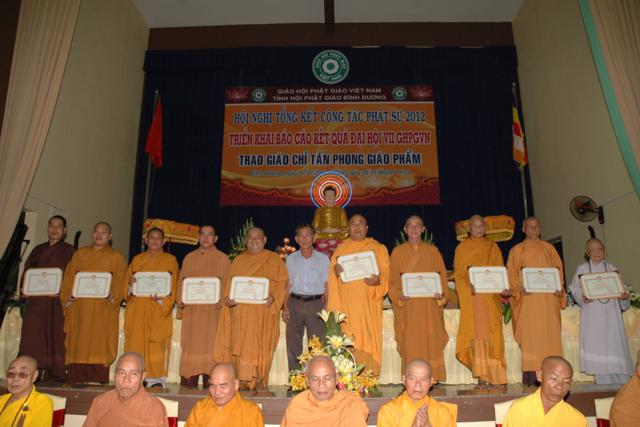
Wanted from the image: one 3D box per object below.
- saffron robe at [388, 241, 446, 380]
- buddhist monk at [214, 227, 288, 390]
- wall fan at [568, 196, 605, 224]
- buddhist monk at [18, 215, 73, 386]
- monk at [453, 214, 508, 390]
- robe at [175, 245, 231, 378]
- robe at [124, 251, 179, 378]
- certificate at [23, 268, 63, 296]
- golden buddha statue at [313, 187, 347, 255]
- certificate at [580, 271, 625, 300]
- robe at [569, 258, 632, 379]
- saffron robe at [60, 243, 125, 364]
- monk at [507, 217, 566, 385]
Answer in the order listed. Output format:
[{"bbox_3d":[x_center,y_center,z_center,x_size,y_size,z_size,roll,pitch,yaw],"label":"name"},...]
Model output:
[{"bbox_3d":[1.018,0.987,4.953,0.610,1.410,0.420,0,-12,0],"label":"saffron robe"},{"bbox_3d":[-0.667,1.000,4.674,0.688,1.316,0.450,0,-12,0],"label":"buddhist monk"},{"bbox_3d":[4.280,-0.056,7.725,0.360,0.440,0.430,8,-14,-34],"label":"wall fan"},{"bbox_3d":[-2.838,0.871,5.029,0.570,1.736,0.430,2,-12,-10],"label":"buddhist monk"},{"bbox_3d":[1.690,0.864,5.040,0.537,1.738,0.430,1,-12,-3],"label":"monk"},{"bbox_3d":[-1.143,0.957,4.766,0.510,1.269,0.420,1,-12,-3],"label":"robe"},{"bbox_3d":[-1.665,0.983,4.791,0.490,1.236,0.420,1,-12,-5],"label":"robe"},{"bbox_3d":[-2.838,0.706,4.910,0.390,0.275,0.020,1,-12,-3],"label":"certificate"},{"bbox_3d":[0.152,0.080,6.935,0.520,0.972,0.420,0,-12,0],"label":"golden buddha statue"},{"bbox_3d":[2.841,0.724,4.825,0.395,0.275,0.025,-8,-14,14],"label":"certificate"},{"bbox_3d":[2.815,1.039,4.851,0.510,1.151,0.420,-2,-13,8],"label":"robe"},{"bbox_3d":[-2.293,0.926,4.907,0.570,1.208,0.420,1,-12,-6],"label":"saffron robe"},{"bbox_3d":[2.174,0.853,4.871,0.530,1.672,0.450,-1,-12,6],"label":"monk"}]

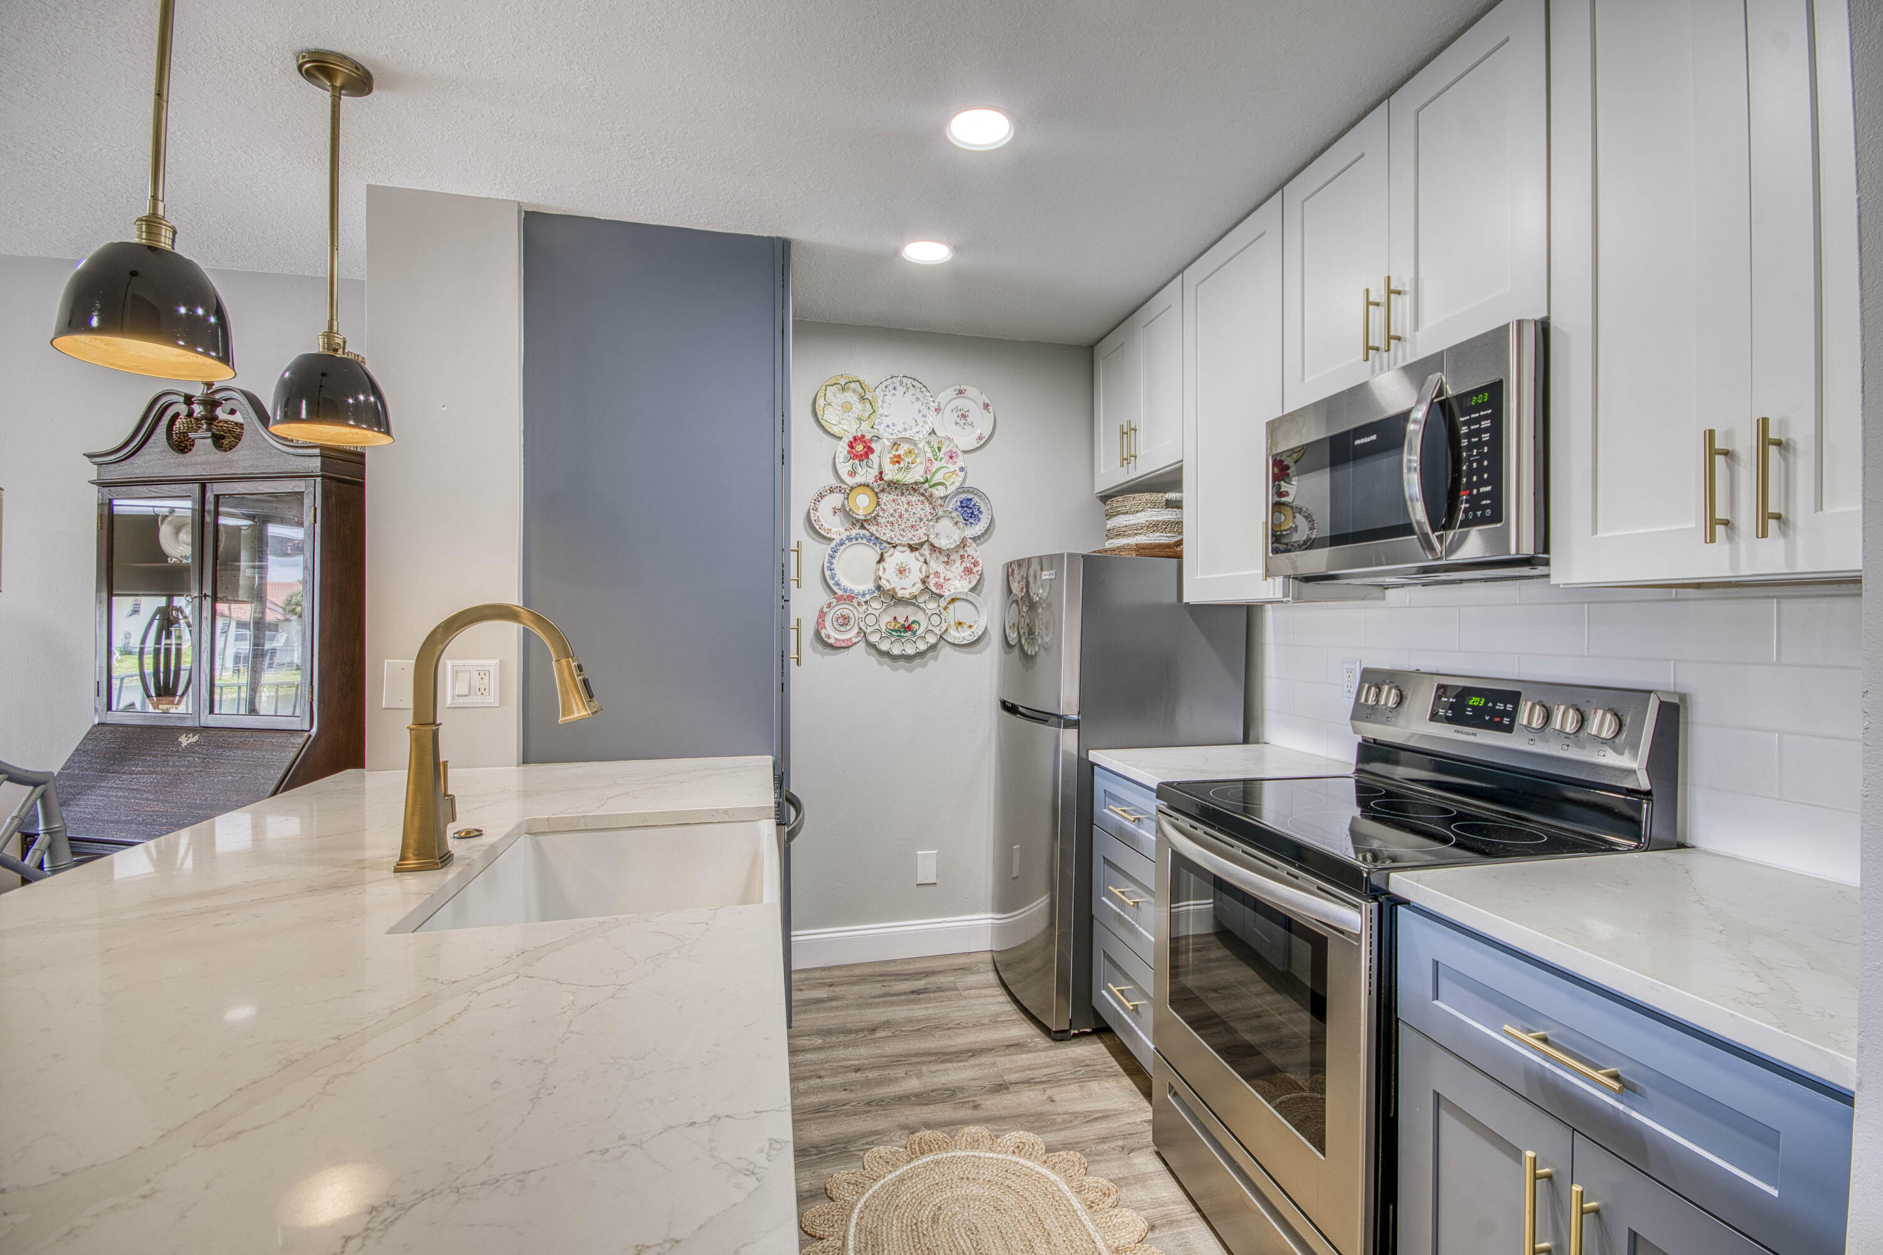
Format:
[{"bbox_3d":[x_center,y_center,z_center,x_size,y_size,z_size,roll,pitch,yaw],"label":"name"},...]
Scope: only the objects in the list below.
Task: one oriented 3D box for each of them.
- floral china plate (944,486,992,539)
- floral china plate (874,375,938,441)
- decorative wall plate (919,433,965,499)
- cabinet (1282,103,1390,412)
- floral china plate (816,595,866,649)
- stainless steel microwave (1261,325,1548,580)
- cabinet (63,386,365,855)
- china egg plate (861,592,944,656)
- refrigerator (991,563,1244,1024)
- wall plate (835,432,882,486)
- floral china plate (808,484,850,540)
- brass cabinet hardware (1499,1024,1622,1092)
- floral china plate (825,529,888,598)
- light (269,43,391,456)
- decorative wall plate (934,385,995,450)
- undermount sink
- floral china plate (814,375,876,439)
[{"bbox_3d":[0.104,-0.457,3.135,0.206,0.206,0.024,0,0,-12],"label":"floral china plate"},{"bbox_3d":[-0.140,-0.843,3.012,0.254,0.261,0.028,0,0,-12],"label":"floral china plate"},{"bbox_3d":[-0.024,-0.644,3.132,0.255,0.253,0.027,0,0,-12],"label":"decorative wall plate"},{"bbox_3d":[1.093,-0.856,1.930,0.320,0.605,0.365,0,0,-12],"label":"cabinet"},{"bbox_3d":[-0.375,-0.025,3.035,0.206,0.206,0.024,0,0,-12],"label":"floral china plate"},{"bbox_3d":[1.106,-0.330,1.767,0.420,0.430,0.735,0,0,-12],"label":"stainless steel microwave"},{"bbox_3d":[-1.985,0.310,2.170,0.790,1.970,0.460,0,0,10],"label":"cabinet"},{"bbox_3d":[-0.148,-0.025,3.109,0.350,0.275,0.032,0,0,-12],"label":"china egg plate"},{"bbox_3d":[0.603,0.531,2.813,0.719,1.524,0.600,0,0,-12],"label":"refrigerator"},{"bbox_3d":[-0.297,-0.650,3.038,0.227,0.227,0.024,0,0,-12],"label":"wall plate"},{"bbox_3d":[-0.400,-0.450,3.052,0.222,0.222,0.027,0,0,-12],"label":"floral china plate"},{"bbox_3d":[0.822,0.564,1.032,0.036,0.012,0.157,0,0,-12],"label":"brass cabinet hardware"},{"bbox_3d":[-0.319,-0.244,3.041,0.267,0.267,0.024,0,0,-12],"label":"floral china plate"},{"bbox_3d":[-1.280,-0.790,1.653,0.207,0.770,0.207,0,0,-12],"label":"light"},{"bbox_3d":[0.095,-0.844,3.157,0.260,0.266,0.027,0,0,-12],"label":"decorative wall plate"},{"bbox_3d":[-0.543,0.523,1.359,0.520,0.235,0.630,0,0,-12],"label":"undermount sink"},{"bbox_3d":[-0.357,-0.834,2.964,0.235,0.253,0.030,0,0,-12],"label":"floral china plate"}]

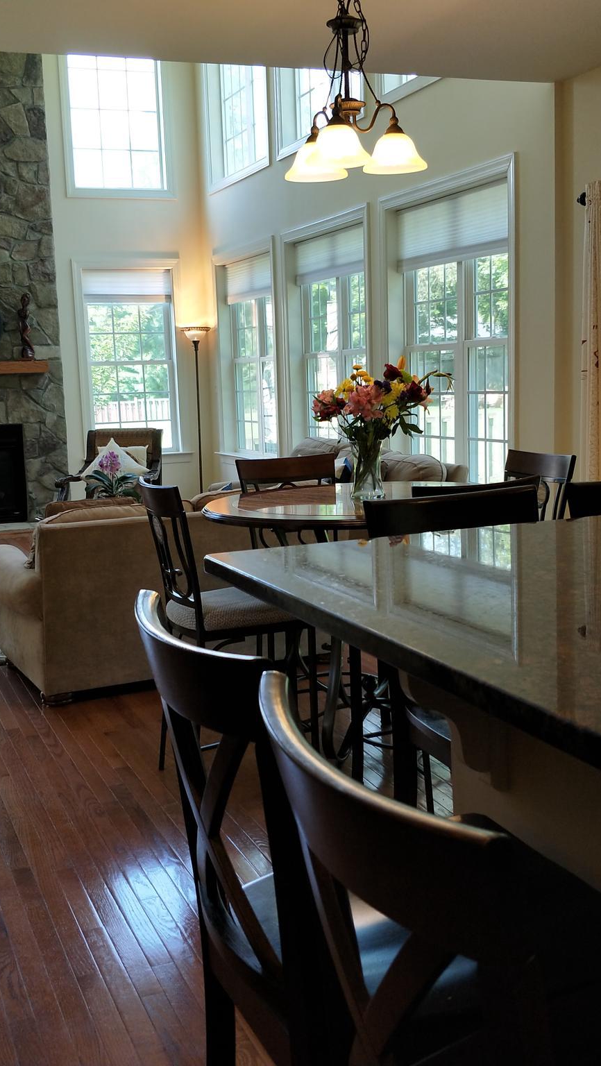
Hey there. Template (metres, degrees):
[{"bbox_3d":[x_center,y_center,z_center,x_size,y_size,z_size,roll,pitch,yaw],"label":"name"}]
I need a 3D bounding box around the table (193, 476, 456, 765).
[{"bbox_3d":[0.253,0.327,3.904,1.180,0.918,1.180,-2,9,0],"label":"table"}]

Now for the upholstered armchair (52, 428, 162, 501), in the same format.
[{"bbox_3d":[-1.577,-0.308,8.268,0.720,0.980,0.780,1,9,21],"label":"upholstered armchair"}]

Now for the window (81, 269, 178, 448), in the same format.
[{"bbox_3d":[-1.777,-1.791,10.774,0.935,1.879,0.120,-6,10,-24],"label":"window"}]

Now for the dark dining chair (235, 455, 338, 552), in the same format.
[{"bbox_3d":[0.051,0.212,4.271,0.473,1.045,0.532,-6,10,-24],"label":"dark dining chair"}]

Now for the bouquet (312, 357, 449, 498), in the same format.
[{"bbox_3d":[0.279,-0.397,3.863,0.500,0.530,0.420,-1,9,4],"label":"bouquet"}]

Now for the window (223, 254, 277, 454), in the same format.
[{"bbox_3d":[-0.463,-1.717,10.083,0.120,1.850,1.410,-6,10,-24],"label":"window"}]

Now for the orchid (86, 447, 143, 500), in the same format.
[{"bbox_3d":[-1.280,-0.340,7.014,0.380,0.480,0.340,-6,9,-24],"label":"orchid"}]

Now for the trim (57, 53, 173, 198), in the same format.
[{"bbox_3d":[-1.843,-4.232,10.366,1.140,1.674,0.120,-6,10,-24],"label":"trim"}]

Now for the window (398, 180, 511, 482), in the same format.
[{"bbox_3d":[1.025,-1.280,6.886,0.120,1.850,1.472,-6,10,-24],"label":"window"}]

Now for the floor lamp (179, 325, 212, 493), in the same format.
[{"bbox_3d":[-1.000,-1.108,10.328,0.320,1.900,0.320,-6,9,-24],"label":"floor lamp"}]

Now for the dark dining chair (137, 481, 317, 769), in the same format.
[{"bbox_3d":[-0.258,0.335,3.496,0.550,1.060,0.450,-6,9,-24],"label":"dark dining chair"}]

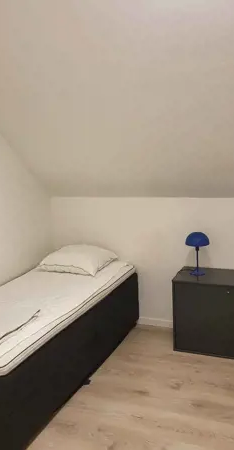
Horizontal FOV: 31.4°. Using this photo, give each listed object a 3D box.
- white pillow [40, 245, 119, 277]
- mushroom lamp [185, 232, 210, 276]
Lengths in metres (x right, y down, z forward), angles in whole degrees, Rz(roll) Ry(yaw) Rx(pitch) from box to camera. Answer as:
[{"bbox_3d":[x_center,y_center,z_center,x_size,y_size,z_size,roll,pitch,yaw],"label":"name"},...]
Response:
[{"bbox_3d":[-0.392,0.315,3.950,0.670,0.180,0.460,2,11,23],"label":"white pillow"},{"bbox_3d":[0.687,0.244,3.539,0.208,0.360,0.208,2,11,23],"label":"mushroom lamp"}]

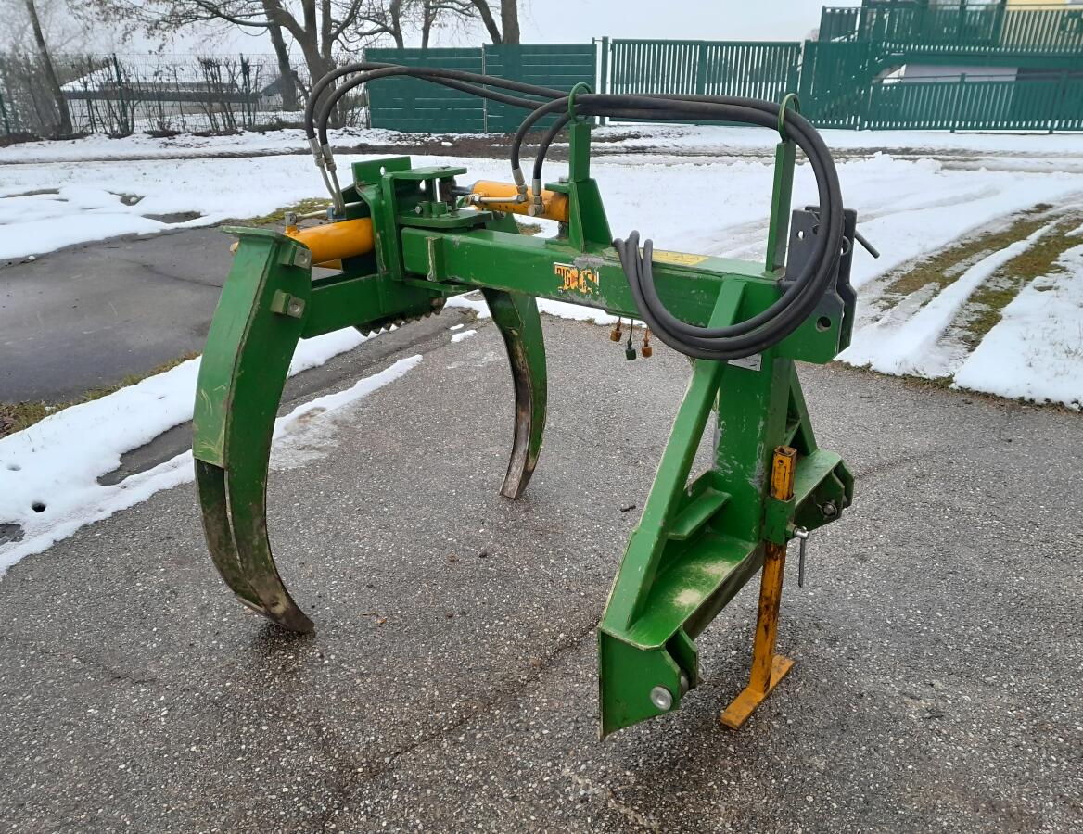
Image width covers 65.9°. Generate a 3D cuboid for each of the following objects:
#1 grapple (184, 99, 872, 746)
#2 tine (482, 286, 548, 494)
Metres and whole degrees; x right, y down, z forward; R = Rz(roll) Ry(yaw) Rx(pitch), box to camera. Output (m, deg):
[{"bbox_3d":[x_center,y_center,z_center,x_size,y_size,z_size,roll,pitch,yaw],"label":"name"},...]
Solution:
[{"bbox_3d":[0.034,-0.077,2.111,1.365,1.425,1.312,18,29,34],"label":"grapple"},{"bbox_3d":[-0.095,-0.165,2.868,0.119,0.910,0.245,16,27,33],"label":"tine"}]

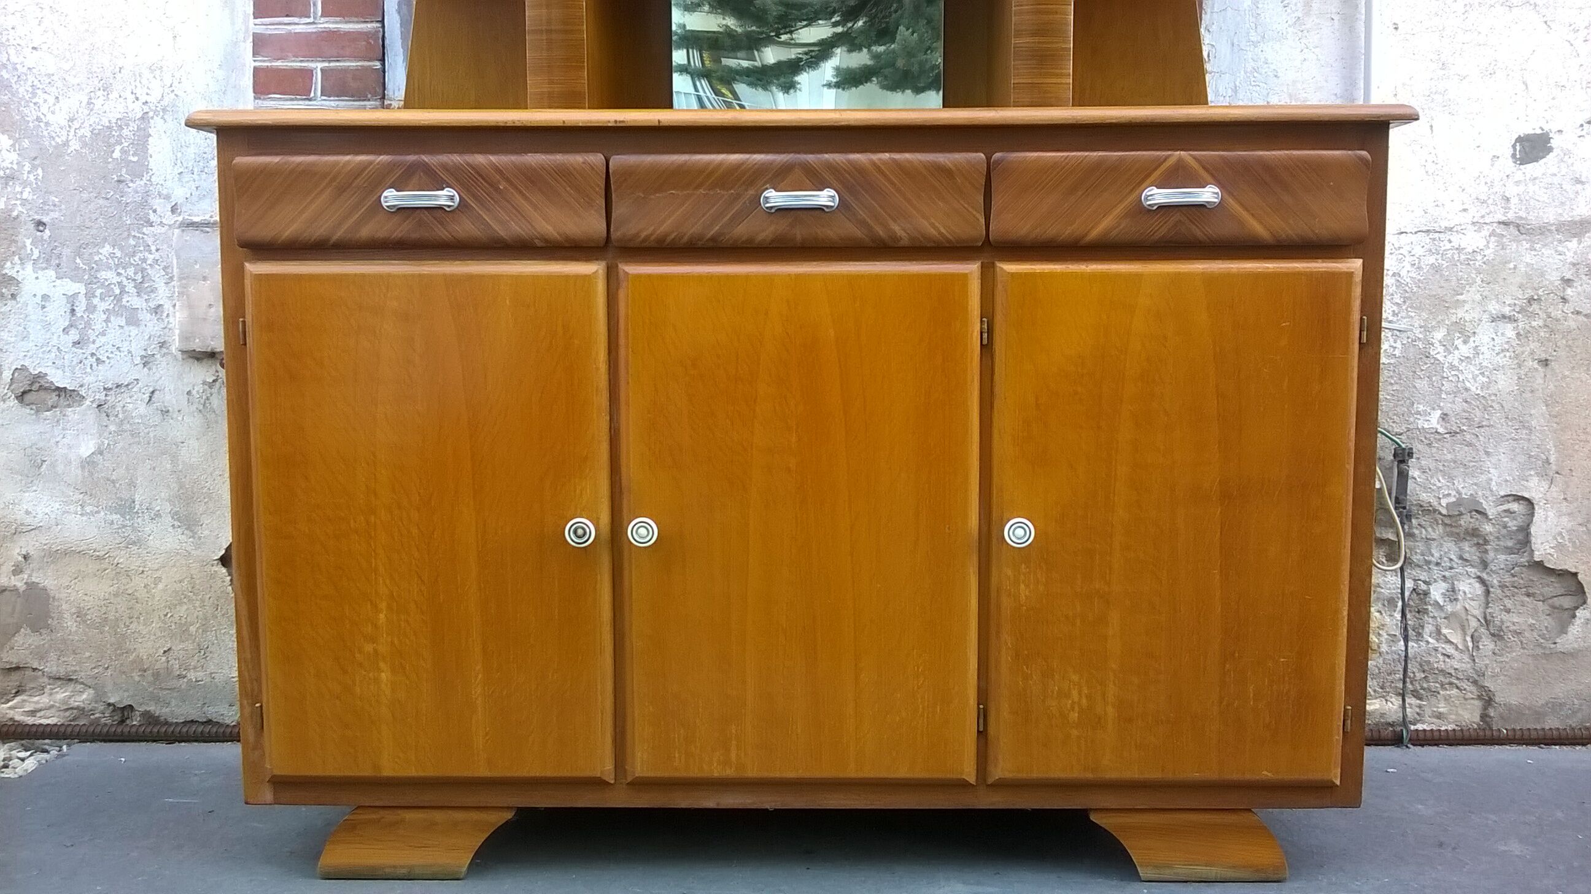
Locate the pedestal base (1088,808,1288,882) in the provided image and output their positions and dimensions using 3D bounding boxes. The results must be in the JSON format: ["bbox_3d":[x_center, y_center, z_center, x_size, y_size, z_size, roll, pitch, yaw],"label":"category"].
[{"bbox_3d":[0.530,0.529,1.903,0.267,0.099,0.090,0,6,1],"label":"pedestal base"}]

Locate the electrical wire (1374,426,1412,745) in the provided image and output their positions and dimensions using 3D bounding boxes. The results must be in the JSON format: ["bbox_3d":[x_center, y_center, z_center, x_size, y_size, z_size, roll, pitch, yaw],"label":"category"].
[{"bbox_3d":[1.030,0.244,2.404,0.070,0.562,0.040,0,6,1],"label":"electrical wire"}]

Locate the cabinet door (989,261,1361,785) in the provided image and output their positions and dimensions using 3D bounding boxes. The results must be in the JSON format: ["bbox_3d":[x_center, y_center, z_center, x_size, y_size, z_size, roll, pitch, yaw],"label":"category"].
[{"bbox_3d":[0.490,0.106,1.816,0.467,0.690,0.024,0,6,1],"label":"cabinet door"}]

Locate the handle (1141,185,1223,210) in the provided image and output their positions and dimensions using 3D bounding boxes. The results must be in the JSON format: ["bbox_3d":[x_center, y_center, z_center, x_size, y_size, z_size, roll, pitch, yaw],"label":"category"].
[{"bbox_3d":[0.488,-0.315,1.752,0.102,0.030,0.024,0,6,1],"label":"handle"}]

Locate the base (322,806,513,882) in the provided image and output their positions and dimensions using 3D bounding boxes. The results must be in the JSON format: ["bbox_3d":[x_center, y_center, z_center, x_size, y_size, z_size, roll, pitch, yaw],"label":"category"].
[{"bbox_3d":[-0.513,0.529,1.920,0.273,0.099,0.090,0,6,1],"label":"base"}]

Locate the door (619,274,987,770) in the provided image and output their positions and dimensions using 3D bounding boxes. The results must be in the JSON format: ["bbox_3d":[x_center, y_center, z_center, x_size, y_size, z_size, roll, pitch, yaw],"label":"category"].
[{"bbox_3d":[0.007,0.106,1.824,0.466,0.690,0.024,0,6,1],"label":"door"}]

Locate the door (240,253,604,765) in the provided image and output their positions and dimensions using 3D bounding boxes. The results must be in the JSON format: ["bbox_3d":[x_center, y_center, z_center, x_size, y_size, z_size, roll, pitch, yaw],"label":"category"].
[{"bbox_3d":[-0.475,0.107,1.832,0.468,0.690,0.024,0,6,1],"label":"door"}]

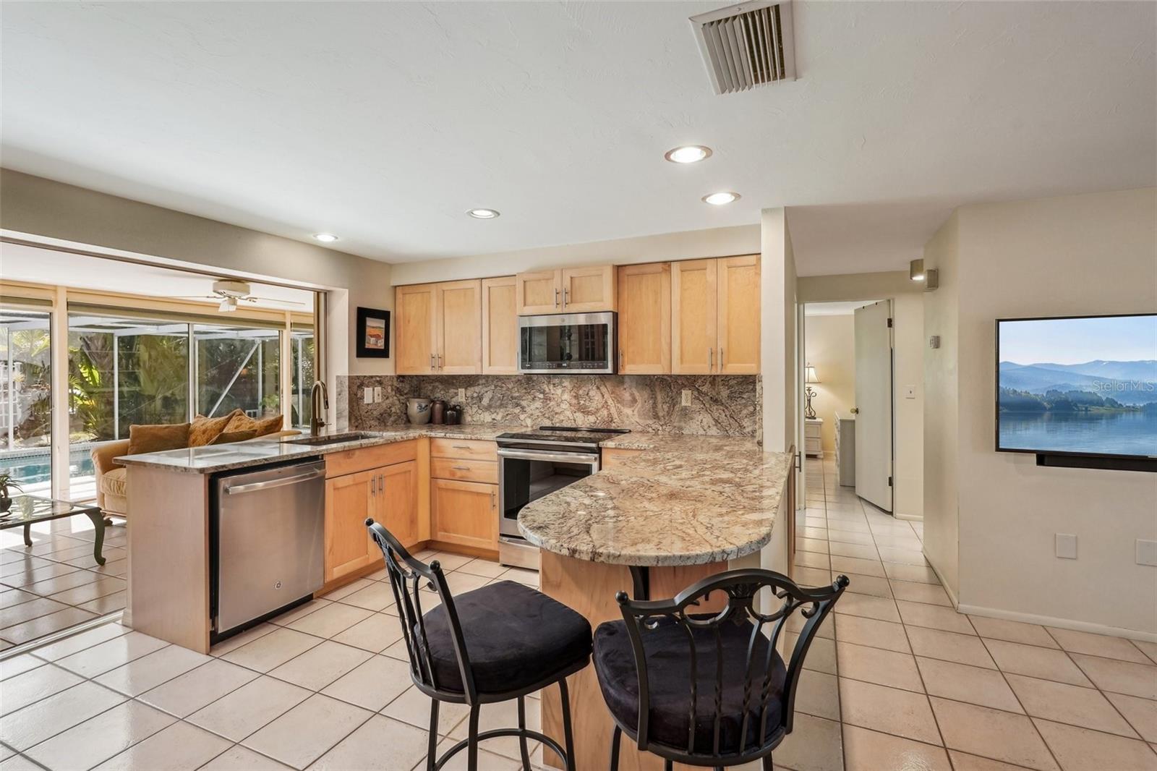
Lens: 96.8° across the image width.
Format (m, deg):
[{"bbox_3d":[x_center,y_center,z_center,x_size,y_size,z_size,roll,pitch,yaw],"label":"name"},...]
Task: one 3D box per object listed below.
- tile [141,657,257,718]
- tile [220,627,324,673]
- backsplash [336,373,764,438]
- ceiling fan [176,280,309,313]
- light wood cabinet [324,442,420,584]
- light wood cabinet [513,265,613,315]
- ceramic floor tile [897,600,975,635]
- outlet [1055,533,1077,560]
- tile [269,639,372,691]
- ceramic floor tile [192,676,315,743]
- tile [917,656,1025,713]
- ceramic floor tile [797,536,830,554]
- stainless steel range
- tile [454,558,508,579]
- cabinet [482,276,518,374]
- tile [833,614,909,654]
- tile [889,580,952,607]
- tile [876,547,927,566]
[{"bbox_3d":[-1.659,1.324,2.259,0.331,0.010,0.331,0,1,23],"label":"tile"},{"bbox_3d":[-1.537,1.332,2.598,0.331,0.012,0.331,0,1,24],"label":"tile"},{"bbox_3d":[-0.275,0.142,3.769,2.960,0.440,0.810,0,1,23],"label":"backsplash"},{"bbox_3d":[-3.416,-0.882,5.076,1.250,0.320,1.250,0,1,24],"label":"ceiling fan"},{"bbox_3d":[-1.651,0.819,3.627,0.615,0.795,0.800,0,1,24],"label":"light wood cabinet"},{"bbox_3d":[-0.028,-0.679,3.878,0.768,0.315,0.390,0,1,24],"label":"light wood cabinet"},{"bbox_3d":[1.969,1.290,2.857,0.330,0.010,0.330,0,1,24],"label":"ceramic floor tile"},{"bbox_3d":[2.578,0.850,2.712,0.080,0.122,0.008,0,1,24],"label":"outlet"},{"bbox_3d":[-1.223,1.333,2.460,0.331,0.012,0.331,0,1,24],"label":"tile"},{"bbox_3d":[-1.332,1.312,2.099,0.330,0.010,0.330,0,1,24],"label":"ceramic floor tile"},{"bbox_3d":[1.692,1.303,2.245,0.330,0.010,0.330,0,1,24],"label":"tile"},{"bbox_3d":[1.827,1.287,4.131,0.331,0.012,0.331,0,1,24],"label":"ceramic floor tile"},{"bbox_3d":[-0.086,0.820,3.750,0.760,0.930,0.690,0,1,23],"label":"stainless steel range"},{"bbox_3d":[-0.655,1.293,3.660,0.331,0.010,0.331,0,1,23],"label":"tile"},{"bbox_3d":[-0.541,-0.466,4.191,0.380,0.768,0.325,0,1,24],"label":"cabinet"},{"bbox_3d":[1.550,1.315,2.734,0.331,0.012,0.331,0,1,24],"label":"tile"},{"bbox_3d":[2.160,1.303,3.221,0.331,0.012,0.331,0,1,24],"label":"tile"},{"bbox_3d":[2.433,1.282,3.851,0.305,0.010,0.331,0,1,25],"label":"tile"}]

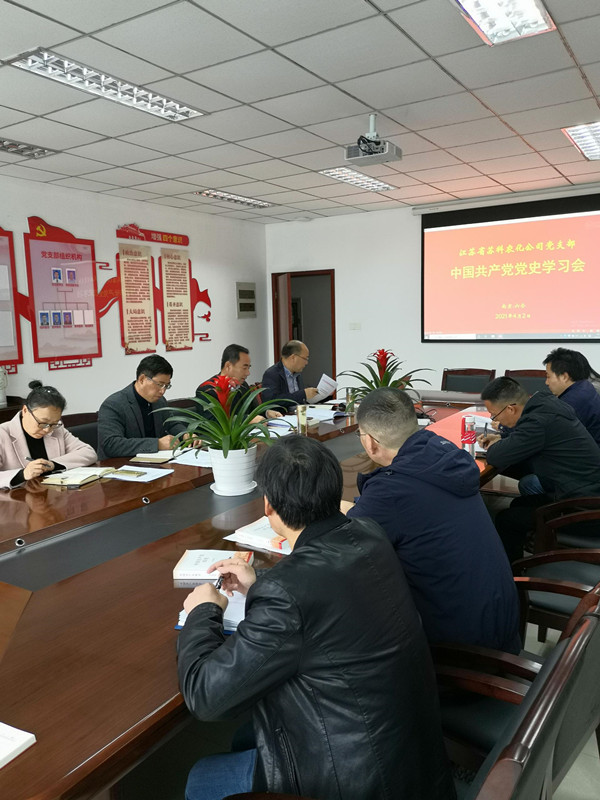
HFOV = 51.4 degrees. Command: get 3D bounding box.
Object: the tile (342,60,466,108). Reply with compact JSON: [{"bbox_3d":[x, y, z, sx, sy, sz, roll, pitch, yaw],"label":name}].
[{"bbox_3d":[0.592,-1.812,3.594,0.595,0.020,0.595,3,9,32],"label":"tile"}]

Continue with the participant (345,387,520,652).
[{"bbox_3d":[0.395,0.587,2.154,0.740,1.290,0.540,3,9,32],"label":"participant"}]

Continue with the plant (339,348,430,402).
[{"bbox_3d":[0.529,-0.065,3.977,0.600,0.510,0.600,3,9,32],"label":"plant"}]

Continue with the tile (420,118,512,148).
[{"bbox_3d":[1.237,-1.975,4.622,0.595,0.020,0.595,3,9,32],"label":"tile"}]

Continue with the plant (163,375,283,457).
[{"bbox_3d":[-0.319,0.072,2.763,0.590,0.330,0.590,-2,8,0],"label":"plant"}]

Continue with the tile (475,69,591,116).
[{"bbox_3d":[1.424,-1.870,3.801,0.595,0.020,0.595,3,9,32],"label":"tile"}]

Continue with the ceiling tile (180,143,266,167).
[{"bbox_3d":[-0.603,-1.982,5.067,0.600,0.020,0.600,3,9,32],"label":"ceiling tile"}]

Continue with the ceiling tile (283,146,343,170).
[{"bbox_3d":[0.228,-2.027,5.237,0.595,0.020,0.595,3,9,32],"label":"ceiling tile"}]

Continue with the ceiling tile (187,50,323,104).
[{"bbox_3d":[-0.238,-1.772,3.428,0.600,0.020,0.600,4,9,32],"label":"ceiling tile"}]

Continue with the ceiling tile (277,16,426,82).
[{"bbox_3d":[0.268,-1.741,3.106,0.600,0.020,0.600,4,9,32],"label":"ceiling tile"}]

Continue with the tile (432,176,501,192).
[{"bbox_3d":[1.703,-2.229,6.414,0.595,0.020,0.595,3,9,32],"label":"tile"}]

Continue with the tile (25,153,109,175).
[{"bbox_3d":[-1.939,-1.964,5.214,0.595,0.020,0.595,3,9,32],"label":"tile"}]

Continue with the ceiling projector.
[{"bbox_3d":[0.482,-1.739,4.127,0.310,0.285,0.255,3,9,30],"label":"ceiling projector"}]

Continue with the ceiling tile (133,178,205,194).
[{"bbox_3d":[-1.300,-2.122,6.220,0.600,0.020,0.600,3,9,32],"label":"ceiling tile"}]

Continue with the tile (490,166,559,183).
[{"bbox_3d":[2.197,-2.205,6.127,0.595,0.020,0.595,3,9,32],"label":"tile"}]

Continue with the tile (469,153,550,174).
[{"bbox_3d":[1.881,-2.127,5.605,0.600,0.020,0.600,4,9,32],"label":"tile"}]

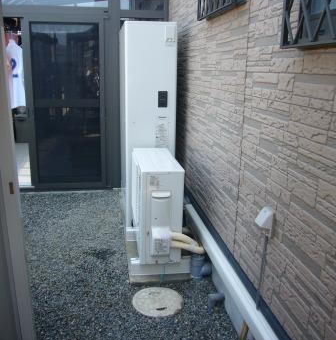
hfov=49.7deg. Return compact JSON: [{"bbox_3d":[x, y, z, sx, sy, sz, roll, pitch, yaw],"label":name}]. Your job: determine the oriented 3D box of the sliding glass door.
[{"bbox_3d":[-1.206,-0.777,4.374,0.905,2.050,0.060,-2,16,-9],"label":"sliding glass door"}]

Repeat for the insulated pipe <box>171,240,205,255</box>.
[{"bbox_3d":[0.135,0.540,2.616,0.255,0.095,0.100,-2,16,-9],"label":"insulated pipe"}]

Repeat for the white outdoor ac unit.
[{"bbox_3d":[-0.102,0.245,2.900,0.305,0.693,0.765,-2,16,-9],"label":"white outdoor ac unit"}]

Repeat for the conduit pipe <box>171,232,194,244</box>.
[{"bbox_3d":[0.102,0.481,2.594,0.185,0.090,0.100,-2,16,-9],"label":"conduit pipe"}]

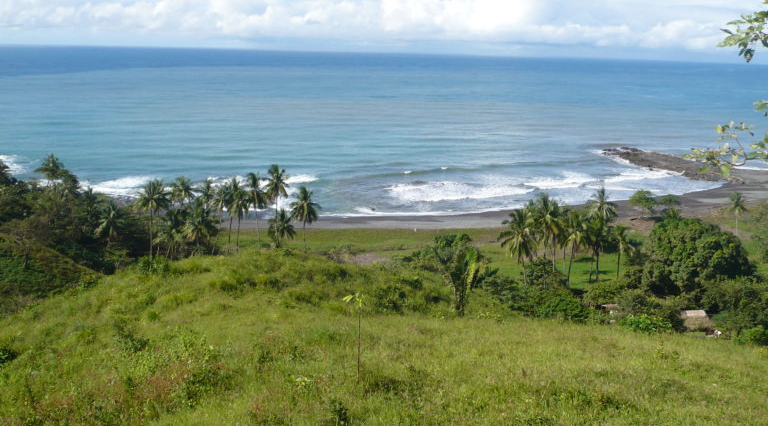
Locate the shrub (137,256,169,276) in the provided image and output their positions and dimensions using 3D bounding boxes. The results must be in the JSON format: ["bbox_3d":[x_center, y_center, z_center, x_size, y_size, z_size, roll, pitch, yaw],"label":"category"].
[{"bbox_3d":[-12.810,2.900,43.180,1.770,1.140,1.680,1,12,0],"label":"shrub"}]

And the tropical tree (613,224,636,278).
[{"bbox_3d":[49.925,7.964,161.865,4.620,11.820,4.620,1,12,0],"label":"tropical tree"}]

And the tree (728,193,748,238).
[{"bbox_3d":[92.967,0.297,203.635,5.280,12.050,5.280,1,12,0],"label":"tree"}]

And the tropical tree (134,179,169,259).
[{"bbox_3d":[-43.130,1.650,143.000,6.330,15.830,6.010,1,12,0],"label":"tropical tree"}]

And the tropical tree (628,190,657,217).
[{"bbox_3d":[74.747,-2.586,224.529,8.130,8.540,8.130,1,12,0],"label":"tropical tree"}]

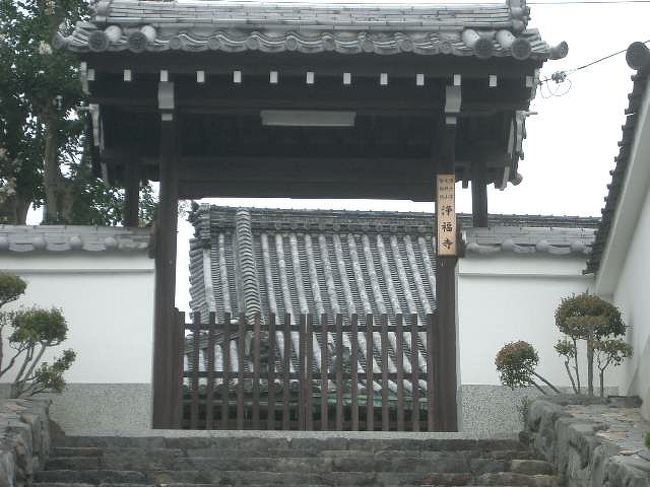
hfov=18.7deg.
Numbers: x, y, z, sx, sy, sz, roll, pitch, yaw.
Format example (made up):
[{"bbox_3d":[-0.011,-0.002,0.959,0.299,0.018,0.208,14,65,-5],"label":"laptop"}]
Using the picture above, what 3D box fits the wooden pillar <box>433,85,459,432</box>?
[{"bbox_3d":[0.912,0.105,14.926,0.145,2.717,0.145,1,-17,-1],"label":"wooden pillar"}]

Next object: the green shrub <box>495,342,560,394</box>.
[{"bbox_3d":[1.435,0.880,14.001,0.449,0.394,0.360,1,-17,-1],"label":"green shrub"}]

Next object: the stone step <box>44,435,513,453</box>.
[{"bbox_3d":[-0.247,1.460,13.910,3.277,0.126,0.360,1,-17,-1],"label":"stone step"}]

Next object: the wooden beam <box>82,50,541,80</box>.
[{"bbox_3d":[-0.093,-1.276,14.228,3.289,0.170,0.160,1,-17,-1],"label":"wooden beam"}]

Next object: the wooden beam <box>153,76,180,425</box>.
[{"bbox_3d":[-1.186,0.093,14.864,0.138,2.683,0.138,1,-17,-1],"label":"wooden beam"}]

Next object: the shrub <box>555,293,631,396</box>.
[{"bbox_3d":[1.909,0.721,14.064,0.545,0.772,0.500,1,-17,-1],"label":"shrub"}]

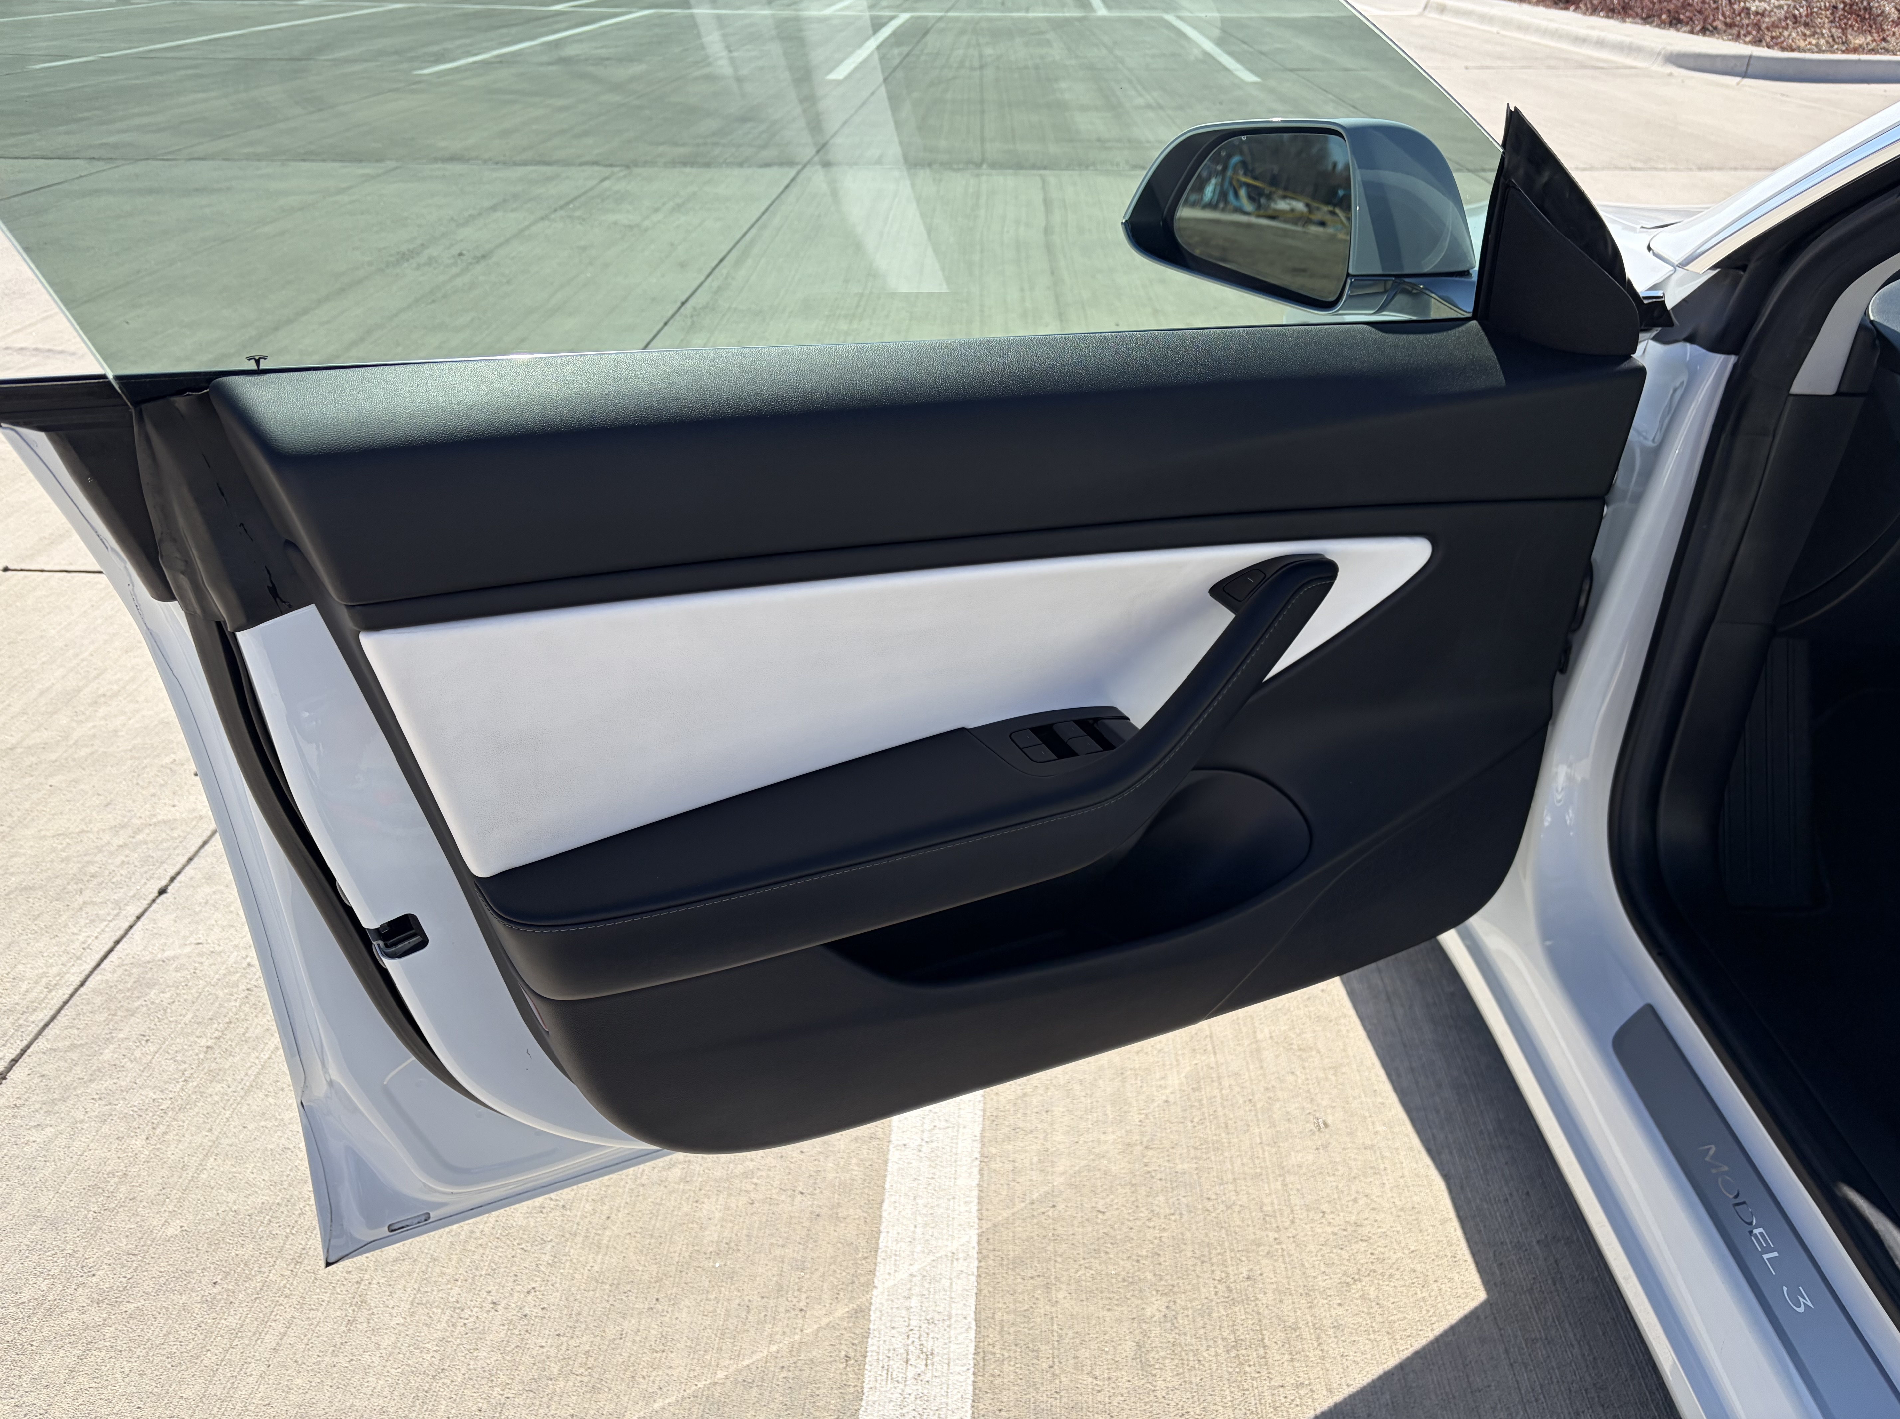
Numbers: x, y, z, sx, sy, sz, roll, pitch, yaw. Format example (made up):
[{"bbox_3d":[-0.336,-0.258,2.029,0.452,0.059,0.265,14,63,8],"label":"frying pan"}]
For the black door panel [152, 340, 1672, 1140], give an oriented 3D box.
[{"bbox_3d":[0.058,0.037,1.099,1.020,0.645,0.160,-10,30,-18],"label":"black door panel"}]

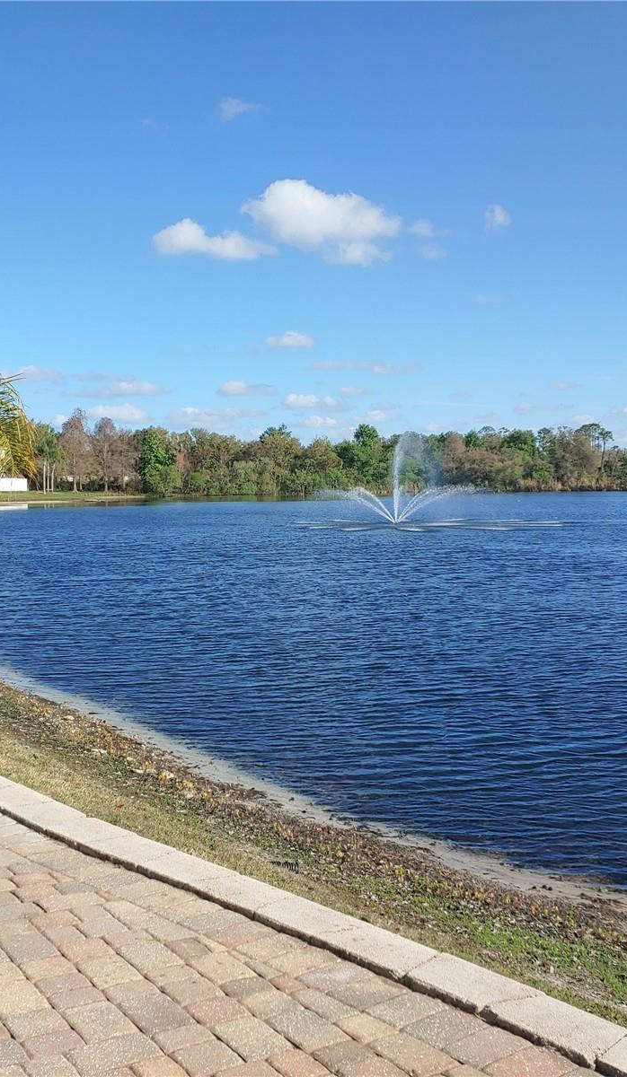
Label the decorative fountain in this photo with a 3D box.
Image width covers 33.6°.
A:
[{"bbox_3d":[7.229,-3.745,63.835,16.300,5.800,15.300,0,3,0],"label":"decorative fountain"}]

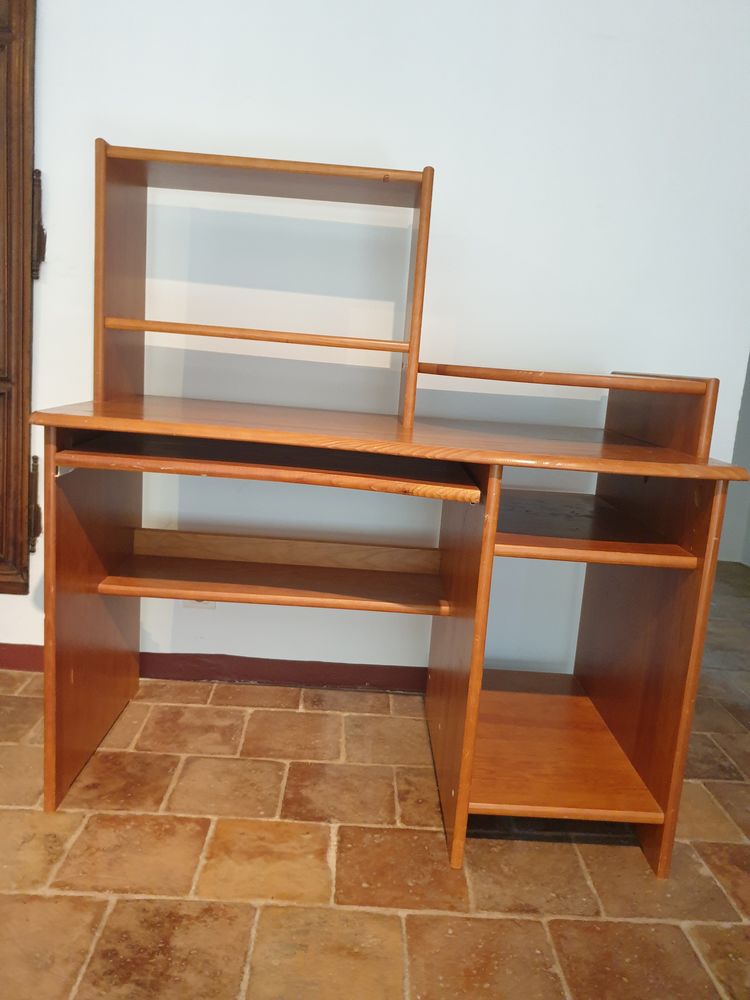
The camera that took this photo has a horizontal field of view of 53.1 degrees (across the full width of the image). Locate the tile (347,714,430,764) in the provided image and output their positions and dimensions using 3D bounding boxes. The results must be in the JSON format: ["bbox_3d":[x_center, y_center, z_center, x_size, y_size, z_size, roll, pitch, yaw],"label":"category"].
[{"bbox_3d":[0.041,0.571,1.762,0.217,0.020,0.224,4,10,-1],"label":"tile"}]

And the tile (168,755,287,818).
[{"bbox_3d":[-0.296,0.590,1.525,0.216,0.020,0.202,4,10,-1],"label":"tile"}]

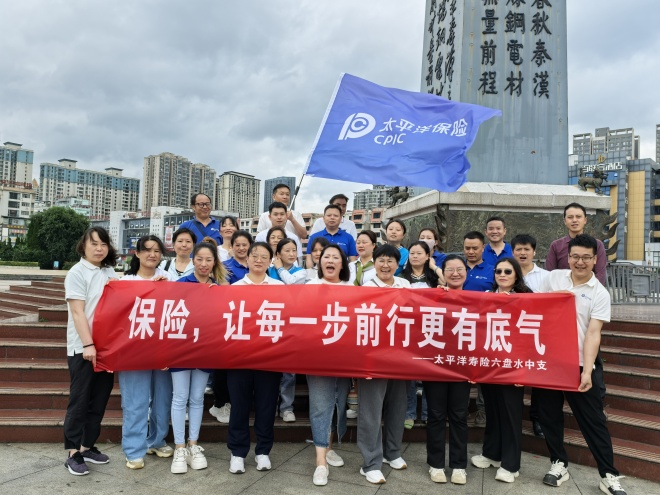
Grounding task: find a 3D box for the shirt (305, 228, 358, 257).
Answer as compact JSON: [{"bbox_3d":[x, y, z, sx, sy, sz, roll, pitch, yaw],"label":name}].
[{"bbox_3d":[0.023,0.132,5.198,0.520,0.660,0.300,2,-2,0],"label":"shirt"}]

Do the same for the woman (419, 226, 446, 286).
[{"bbox_3d":[0.904,0.592,4.678,0.450,1.550,0.330,1,-2,12],"label":"woman"}]

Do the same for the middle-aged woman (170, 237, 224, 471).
[{"bbox_3d":[-0.915,0.745,3.577,0.450,1.590,0.420,2,-2,-6],"label":"middle-aged woman"}]

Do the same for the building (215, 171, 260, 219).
[{"bbox_3d":[-101.313,-33.974,586.028,20.000,96.000,47.000,1,-2,37],"label":"building"}]

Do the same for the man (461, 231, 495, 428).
[{"bbox_3d":[1.292,0.696,4.580,0.480,1.680,0.330,2,-2,3],"label":"man"}]

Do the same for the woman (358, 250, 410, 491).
[{"bbox_3d":[0.374,0.788,3.581,0.460,1.620,0.420,2,-2,-6],"label":"woman"}]

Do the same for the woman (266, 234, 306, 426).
[{"bbox_3d":[-0.374,0.700,4.462,0.450,1.560,0.360,3,-2,-19],"label":"woman"}]

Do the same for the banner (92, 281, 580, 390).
[{"bbox_3d":[0.020,0.580,3.410,3.230,0.630,0.160,2,-2,2],"label":"banner"}]

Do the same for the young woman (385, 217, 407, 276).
[{"bbox_3d":[0.639,0.497,5.152,0.450,1.570,0.320,2,-2,6],"label":"young woman"}]

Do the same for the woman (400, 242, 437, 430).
[{"bbox_3d":[0.674,0.726,4.128,0.450,1.550,0.330,2,-2,3],"label":"woman"}]

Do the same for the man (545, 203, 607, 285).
[{"bbox_3d":[2.133,0.485,4.500,0.520,1.750,0.340,2,-2,13],"label":"man"}]

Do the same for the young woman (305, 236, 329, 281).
[{"bbox_3d":[-0.120,0.681,4.328,0.450,1.540,0.320,2,-2,-3],"label":"young woman"}]

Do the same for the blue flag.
[{"bbox_3d":[0.701,-1.069,5.050,1.650,1.150,0.400,15,1,6],"label":"blue flag"}]

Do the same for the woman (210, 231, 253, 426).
[{"bbox_3d":[-0.740,0.652,4.147,0.470,1.580,0.360,2,-2,-6],"label":"woman"}]

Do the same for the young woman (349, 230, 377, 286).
[{"bbox_3d":[0.272,0.670,4.631,0.470,1.640,0.340,2,-2,17],"label":"young woman"}]

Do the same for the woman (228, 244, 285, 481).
[{"bbox_3d":[-0.516,0.757,3.640,0.480,1.610,0.380,2,-2,-5],"label":"woman"}]

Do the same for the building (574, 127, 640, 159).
[{"bbox_3d":[192.309,-31.846,355.179,37.000,100.000,25.000,1,-2,38],"label":"building"}]

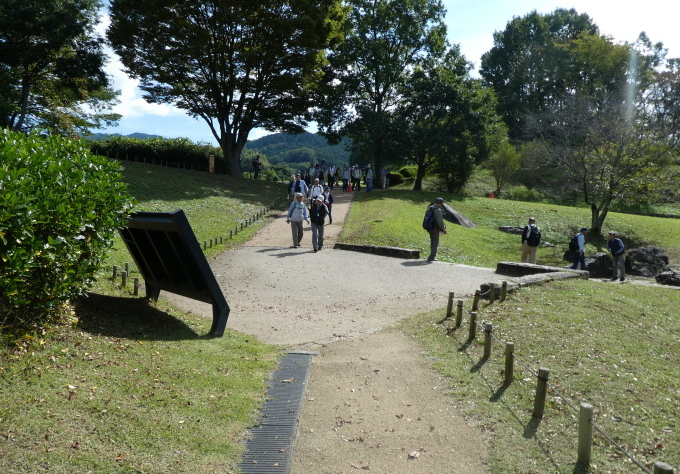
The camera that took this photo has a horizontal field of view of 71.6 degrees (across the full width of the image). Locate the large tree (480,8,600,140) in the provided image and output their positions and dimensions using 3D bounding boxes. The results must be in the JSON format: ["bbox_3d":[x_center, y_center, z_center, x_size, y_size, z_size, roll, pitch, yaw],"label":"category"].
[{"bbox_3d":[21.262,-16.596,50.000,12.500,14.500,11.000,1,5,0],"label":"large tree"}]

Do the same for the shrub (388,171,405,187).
[{"bbox_3d":[4.074,-4.197,34.000,1.200,1.100,1.200,1,5,0],"label":"shrub"}]

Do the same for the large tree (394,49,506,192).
[{"bbox_3d":[7.148,-7.536,30.500,7.000,9.000,6.600,1,5,0],"label":"large tree"}]

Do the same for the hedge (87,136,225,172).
[{"bbox_3d":[-12.717,-5.652,32.500,10.500,1.900,1.800,-2,6,-32],"label":"hedge"}]

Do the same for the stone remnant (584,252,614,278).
[{"bbox_3d":[8.916,0.979,16.200,1.050,0.900,0.900,2,6,22],"label":"stone remnant"}]

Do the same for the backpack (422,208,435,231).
[{"bbox_3d":[2.295,-0.453,12.200,0.250,0.530,0.320,-2,6,-20],"label":"backpack"}]

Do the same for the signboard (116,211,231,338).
[{"bbox_3d":[-2.564,0.458,7.019,2.050,1.760,0.820,6,7,43],"label":"signboard"}]

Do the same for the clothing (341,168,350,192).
[{"bbox_3d":[0.348,-3.603,29.800,0.560,1.400,0.380,1,5,-6],"label":"clothing"}]

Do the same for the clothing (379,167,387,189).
[{"bbox_3d":[2.950,-4.087,32.500,0.540,1.550,0.380,1,6,6],"label":"clothing"}]

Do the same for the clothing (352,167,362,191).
[{"bbox_3d":[1.102,-3.683,30.200,0.600,1.420,0.380,1,5,0],"label":"clothing"}]

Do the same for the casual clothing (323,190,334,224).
[{"bbox_3d":[-0.471,-1.248,19.300,0.480,1.350,0.360,1,6,9],"label":"casual clothing"}]

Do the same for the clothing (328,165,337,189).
[{"bbox_3d":[-0.498,-3.983,31.300,0.530,1.580,0.380,0,5,0],"label":"clothing"}]

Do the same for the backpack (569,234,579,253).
[{"bbox_3d":[8.320,0.232,16.800,0.240,0.500,0.320,-1,5,-25],"label":"backpack"}]

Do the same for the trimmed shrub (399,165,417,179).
[{"bbox_3d":[5.739,-5.445,39.500,1.650,1.250,1.500,1,6,6],"label":"trimmed shrub"}]

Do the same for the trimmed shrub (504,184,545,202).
[{"bbox_3d":[13.696,-3.192,35.000,2.900,1.400,2.000,1,6,11],"label":"trimmed shrub"}]

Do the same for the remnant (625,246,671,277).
[{"bbox_3d":[10.974,0.873,16.800,1.650,1.080,1.250,2,6,22],"label":"remnant"}]

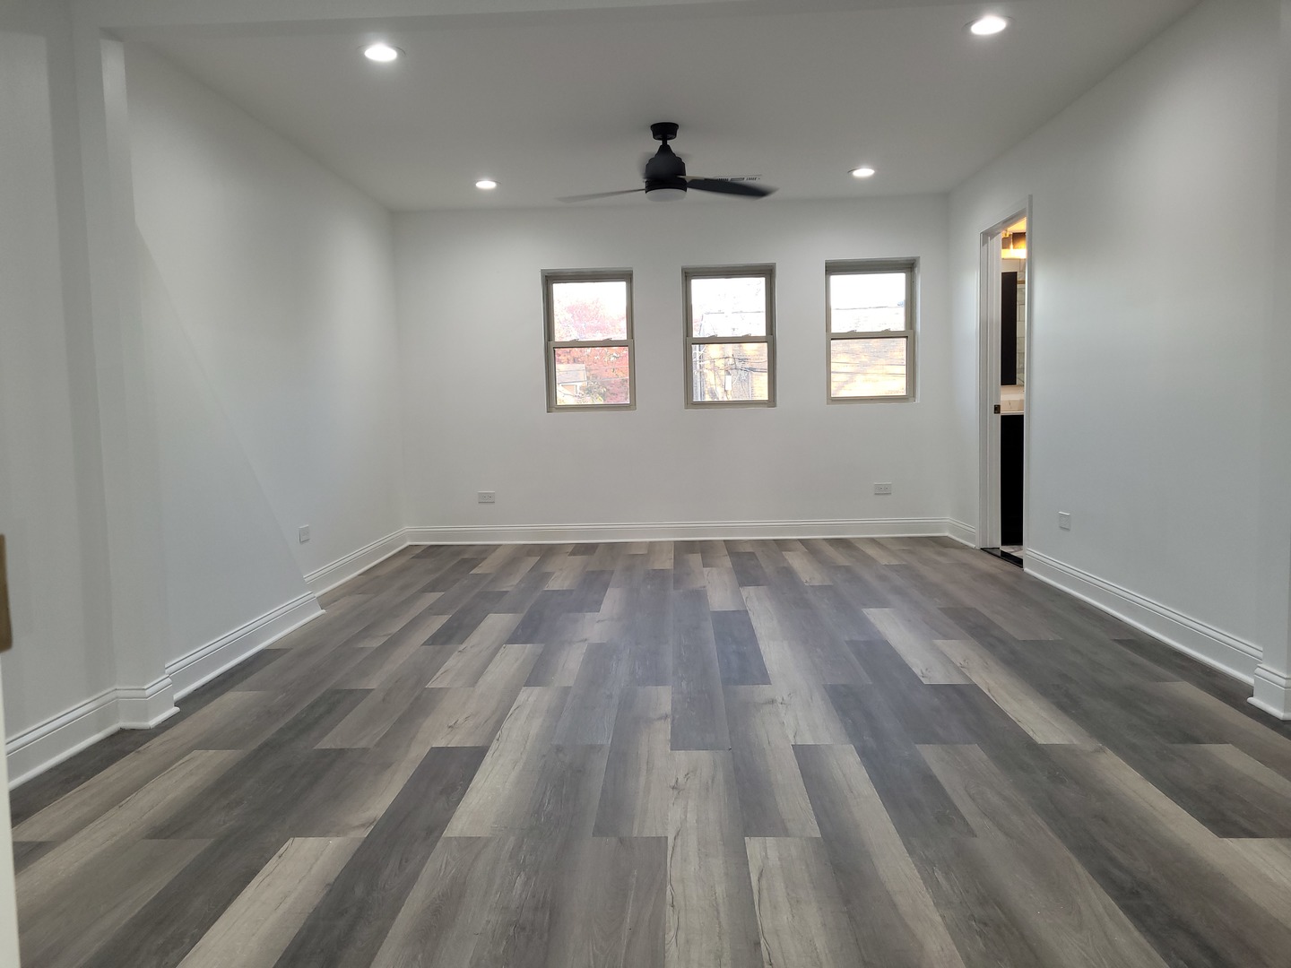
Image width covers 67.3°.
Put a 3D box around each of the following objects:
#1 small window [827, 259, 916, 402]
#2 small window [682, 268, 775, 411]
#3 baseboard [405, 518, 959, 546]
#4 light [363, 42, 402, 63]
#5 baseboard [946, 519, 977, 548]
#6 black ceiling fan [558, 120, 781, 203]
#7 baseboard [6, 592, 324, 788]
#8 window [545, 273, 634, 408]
[{"bbox_3d":[1.604,-1.078,6.883,0.639,1.001,0.111,-1,5,2],"label":"small window"},{"bbox_3d":[0.601,-1.045,6.921,0.639,0.996,0.111,-1,5,2],"label":"small window"},{"bbox_3d":[0.208,0.343,6.973,3.893,0.139,0.030,-1,5,2],"label":"baseboard"},{"bbox_3d":[-1.039,-1.698,3.816,0.161,0.030,0.161,-1,5,2],"label":"light"},{"bbox_3d":[2.159,0.330,6.610,0.030,0.137,0.563,-1,5,2],"label":"baseboard"},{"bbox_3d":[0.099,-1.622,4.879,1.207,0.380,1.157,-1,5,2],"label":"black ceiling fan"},{"bbox_3d":[-1.637,0.667,3.692,0.151,0.135,2.253,-1,5,2],"label":"baseboard"},{"bbox_3d":[-0.397,-1.022,6.958,0.639,1.001,0.111,-1,5,2],"label":"window"}]

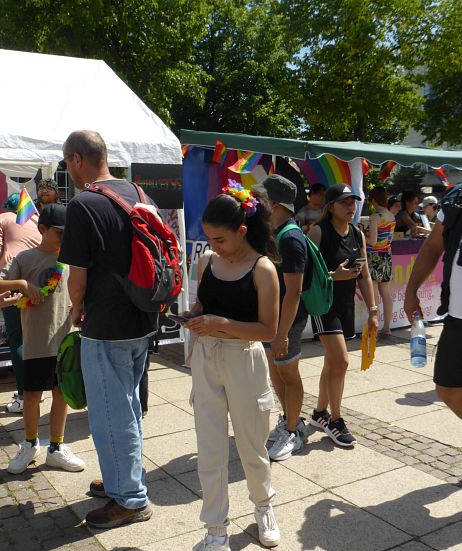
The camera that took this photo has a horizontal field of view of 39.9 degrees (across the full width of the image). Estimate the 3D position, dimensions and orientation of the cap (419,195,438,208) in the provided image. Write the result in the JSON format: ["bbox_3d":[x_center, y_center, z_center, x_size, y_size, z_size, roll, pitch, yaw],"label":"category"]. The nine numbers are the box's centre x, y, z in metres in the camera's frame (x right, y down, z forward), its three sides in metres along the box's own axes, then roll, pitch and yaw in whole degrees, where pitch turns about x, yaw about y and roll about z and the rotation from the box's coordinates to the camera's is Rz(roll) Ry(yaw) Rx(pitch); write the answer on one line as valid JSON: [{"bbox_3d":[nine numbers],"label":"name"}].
[{"bbox_3d":[2.698,-1.005,8.700,0.265,0.140,0.175,-10,6,-11],"label":"cap"}]

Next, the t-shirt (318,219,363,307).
[{"bbox_3d":[0.700,-0.082,4.030,0.360,0.580,0.250,-3,6,-22],"label":"t-shirt"}]

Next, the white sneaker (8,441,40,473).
[{"bbox_3d":[-1.180,1.040,3.675,0.097,0.110,0.255,2,6,14],"label":"white sneaker"}]

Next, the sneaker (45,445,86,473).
[{"bbox_3d":[-0.955,1.040,3.673,0.255,0.110,0.097,3,7,24],"label":"sneaker"}]

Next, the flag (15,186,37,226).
[{"bbox_3d":[-1.179,-0.402,3.650,0.140,0.170,0.050,-25,0,5],"label":"flag"}]

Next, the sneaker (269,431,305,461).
[{"bbox_3d":[0.338,1.000,3.810,0.290,0.125,0.110,-6,8,-45],"label":"sneaker"}]

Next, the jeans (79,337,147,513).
[{"bbox_3d":[-0.558,0.624,3.050,0.340,0.940,0.420,0,6,10],"label":"jeans"}]

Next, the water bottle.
[{"bbox_3d":[0.949,0.324,3.220,0.080,0.295,0.080,-1,6,0],"label":"water bottle"}]

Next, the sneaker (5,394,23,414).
[{"bbox_3d":[-1.561,0.940,4.740,0.270,0.120,0.105,-4,6,-27],"label":"sneaker"}]

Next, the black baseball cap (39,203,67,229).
[{"bbox_3d":[-0.988,-0.328,3.570,0.175,0.135,0.245,-6,19,-43],"label":"black baseball cap"}]

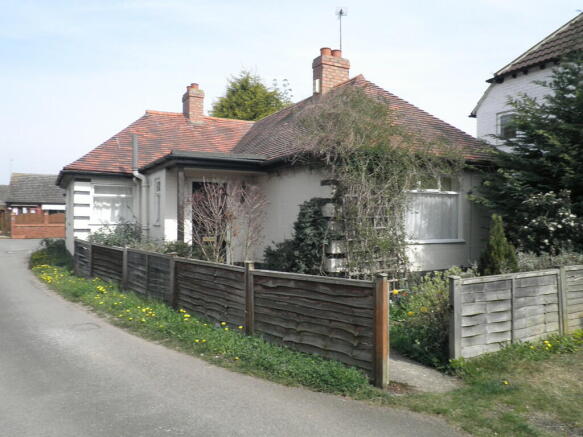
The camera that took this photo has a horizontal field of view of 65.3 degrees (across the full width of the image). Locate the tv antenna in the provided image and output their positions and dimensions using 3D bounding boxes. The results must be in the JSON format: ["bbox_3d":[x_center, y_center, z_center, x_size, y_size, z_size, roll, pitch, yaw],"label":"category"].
[{"bbox_3d":[1.254,-4.639,11.400,0.320,1.200,0.550,0,-1,-2],"label":"tv antenna"}]

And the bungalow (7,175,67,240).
[{"bbox_3d":[-17.512,-0.946,36.511,8.500,4.850,8.000,0,-1,-28],"label":"bungalow"}]

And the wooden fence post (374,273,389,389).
[{"bbox_3d":[0.766,0.954,3.870,0.080,0.980,0.080,0,-1,-41],"label":"wooden fence post"}]

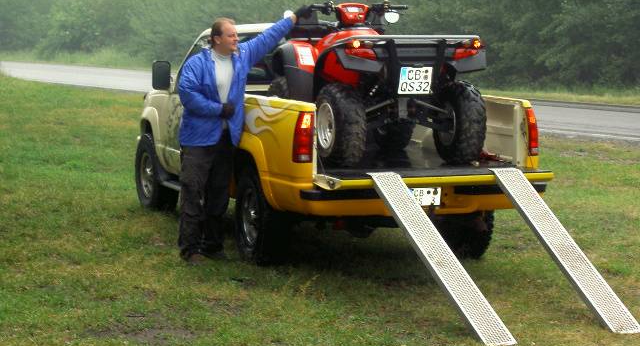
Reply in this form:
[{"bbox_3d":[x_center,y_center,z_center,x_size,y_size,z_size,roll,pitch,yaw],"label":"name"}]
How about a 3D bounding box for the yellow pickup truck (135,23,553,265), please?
[{"bbox_3d":[-0.068,-0.366,13.150,2.000,1.830,5.490,-2,6,-20],"label":"yellow pickup truck"}]

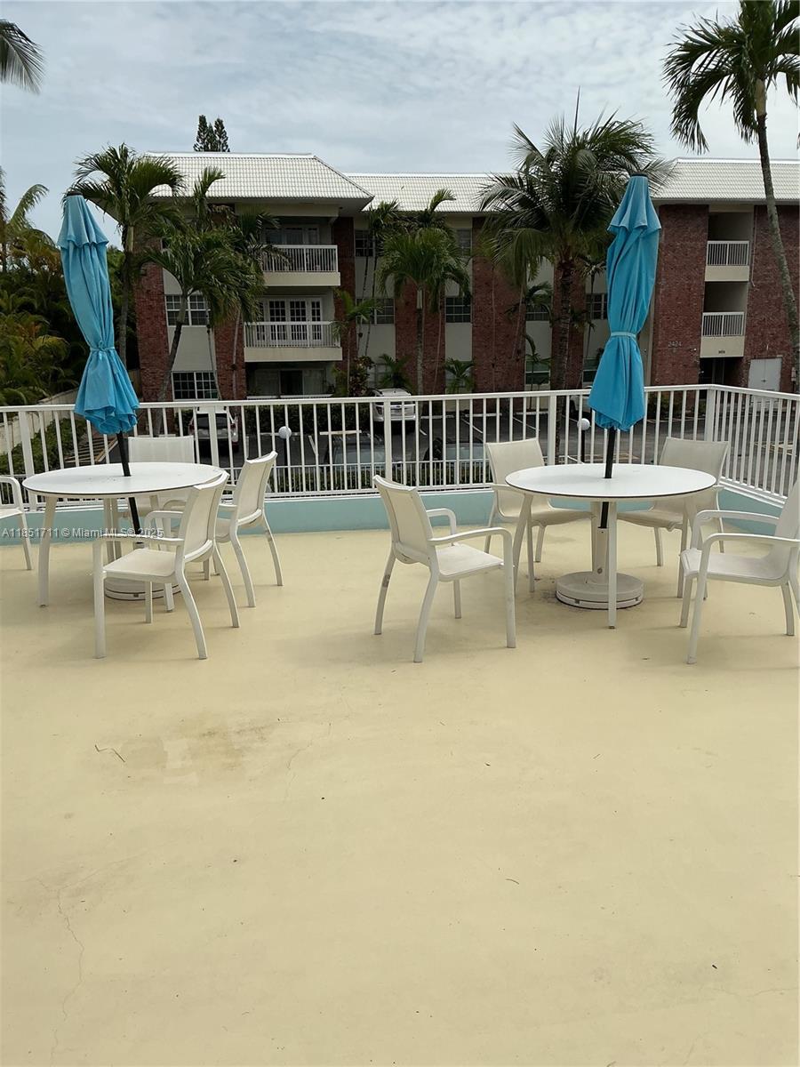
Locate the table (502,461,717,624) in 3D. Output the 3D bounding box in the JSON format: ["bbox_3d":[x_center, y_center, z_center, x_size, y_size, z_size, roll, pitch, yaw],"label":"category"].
[{"bbox_3d":[1.250,0.028,5.406,1.215,0.749,1.215,-1,13,0],"label":"table"}]

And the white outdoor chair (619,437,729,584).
[{"bbox_3d":[1.739,-0.125,5.768,0.600,0.880,0.600,-11,16,-38],"label":"white outdoor chair"}]

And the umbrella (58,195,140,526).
[{"bbox_3d":[-1.835,-1.022,5.539,0.380,2.082,0.380,-7,12,1],"label":"umbrella"}]

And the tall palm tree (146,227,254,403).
[{"bbox_3d":[-7.627,-7.694,34.000,4.200,8.000,4.200,-1,13,0],"label":"tall palm tree"}]

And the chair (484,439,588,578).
[{"bbox_3d":[0.911,-0.149,5.910,0.610,0.883,0.600,-9,15,-32],"label":"chair"}]

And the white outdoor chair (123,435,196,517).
[{"bbox_3d":[-1.710,-0.220,6.404,0.600,0.880,0.600,-3,13,-8],"label":"white outdoor chair"}]

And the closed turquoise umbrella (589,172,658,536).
[{"bbox_3d":[1.282,-1.010,5.200,0.350,2.035,0.350,3,12,-1],"label":"closed turquoise umbrella"}]

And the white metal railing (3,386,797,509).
[{"bbox_3d":[-0.053,-0.593,7.048,6.150,0.840,0.950,-3,14,-7],"label":"white metal railing"}]

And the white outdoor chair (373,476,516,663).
[{"bbox_3d":[0.216,0.139,4.693,0.600,0.883,0.610,-7,14,-26],"label":"white outdoor chair"}]

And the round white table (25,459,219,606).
[{"bbox_3d":[-1.727,0.001,5.747,1.220,0.740,1.220,-1,13,0],"label":"round white table"}]

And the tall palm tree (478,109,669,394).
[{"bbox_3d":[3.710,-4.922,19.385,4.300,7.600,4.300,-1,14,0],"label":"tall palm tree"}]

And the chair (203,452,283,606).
[{"bbox_3d":[-1.104,-0.044,5.609,0.600,0.883,0.610,2,13,12],"label":"chair"}]

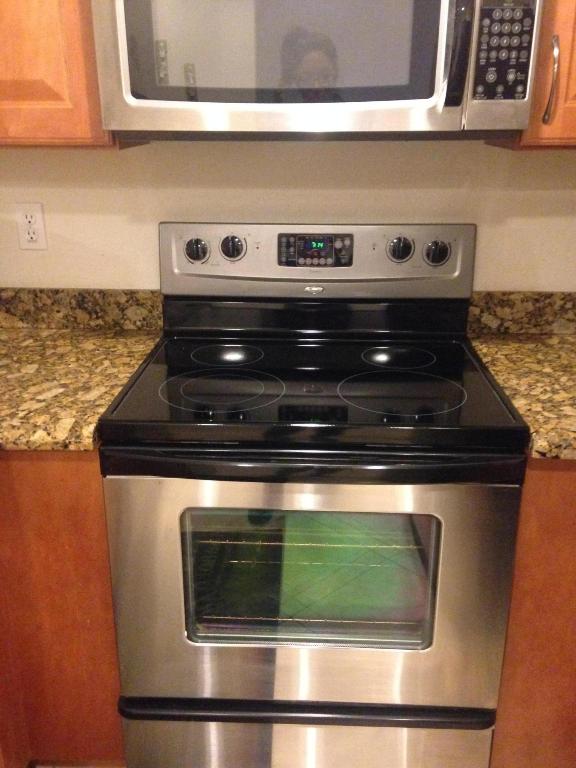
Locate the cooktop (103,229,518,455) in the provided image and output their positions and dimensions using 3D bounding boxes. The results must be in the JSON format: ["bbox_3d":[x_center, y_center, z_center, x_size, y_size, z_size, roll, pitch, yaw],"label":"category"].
[{"bbox_3d":[0.056,-0.142,1.548,0.759,0.325,0.633,1,19,2],"label":"cooktop"}]

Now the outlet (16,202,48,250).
[{"bbox_3d":[-0.637,-0.392,1.822,0.071,0.115,0.010,1,19,2],"label":"outlet"}]

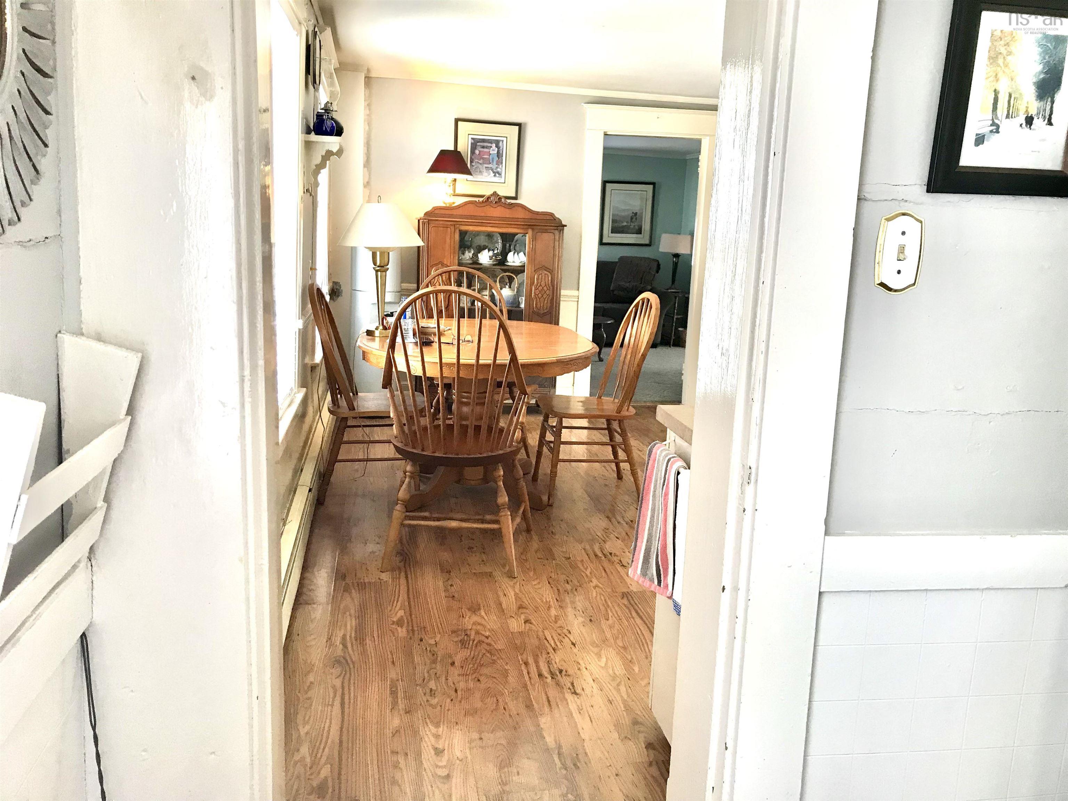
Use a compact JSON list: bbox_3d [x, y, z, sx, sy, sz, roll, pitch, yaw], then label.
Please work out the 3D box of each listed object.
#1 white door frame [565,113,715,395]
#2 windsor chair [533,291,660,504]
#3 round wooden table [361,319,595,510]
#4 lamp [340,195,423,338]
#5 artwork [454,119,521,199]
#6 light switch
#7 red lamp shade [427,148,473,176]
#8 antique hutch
[{"bbox_3d":[0.861,-1.064,6.620,1.111,2.235,0.150,1,10,-10],"label":"white door frame"},{"bbox_3d":[0.304,-0.039,4.255,0.604,1.004,0.478,0,10,-12],"label":"windsor chair"},{"bbox_3d":[-0.282,0.068,4.195,1.105,0.765,1.840,1,10,-10],"label":"round wooden table"},{"bbox_3d":[-0.694,-0.606,3.922,0.385,0.625,0.385,1,10,-10],"label":"lamp"},{"bbox_3d":[-0.337,-1.731,6.209,0.480,0.538,0.030,1,10,-10],"label":"artwork"},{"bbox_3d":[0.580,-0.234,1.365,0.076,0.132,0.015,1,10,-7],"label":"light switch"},{"bbox_3d":[-0.579,-1.648,5.995,0.323,0.173,0.323,1,10,-10],"label":"red lamp shade"},{"bbox_3d":[-0.327,-0.697,6.229,1.034,1.556,0.394,1,10,-10],"label":"antique hutch"}]

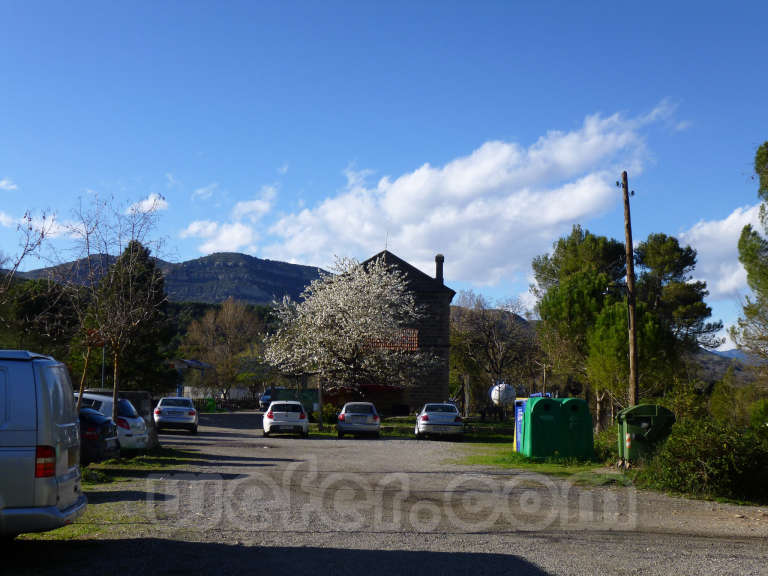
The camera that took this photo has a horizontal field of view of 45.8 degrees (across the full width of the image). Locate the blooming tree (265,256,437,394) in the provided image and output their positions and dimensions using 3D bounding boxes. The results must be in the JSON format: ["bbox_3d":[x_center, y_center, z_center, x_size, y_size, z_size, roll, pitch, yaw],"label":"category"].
[{"bbox_3d":[-1.952,2.768,53.000,9.900,9.100,9.200,1,-7,0],"label":"blooming tree"}]

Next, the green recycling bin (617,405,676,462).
[{"bbox_3d":[5.900,3.340,20.600,1.120,1.400,1.350,-1,-7,8],"label":"green recycling bin"}]

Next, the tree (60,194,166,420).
[{"bbox_3d":[-6.797,0.900,22.900,2.600,6.600,2.600,0,-7,0],"label":"tree"}]

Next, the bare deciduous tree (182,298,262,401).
[{"bbox_3d":[-15.489,6.240,86.700,7.800,10.900,7.300,0,-7,0],"label":"bare deciduous tree"}]

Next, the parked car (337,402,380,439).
[{"bbox_3d":[-1.050,5.524,38.210,1.720,1.460,4.400,1,-7,-1],"label":"parked car"}]

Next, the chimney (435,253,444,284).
[{"bbox_3d":[4.149,-1.346,68.000,0.640,2.300,0.640,1,-7,0],"label":"chimney"}]

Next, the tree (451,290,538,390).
[{"bbox_3d":[8.382,4.817,69.000,6.600,9.200,6.200,1,-7,0],"label":"tree"}]

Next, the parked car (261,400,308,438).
[{"bbox_3d":[-4.000,5.383,37.315,1.750,1.430,4.230,1,-7,-4],"label":"parked car"}]

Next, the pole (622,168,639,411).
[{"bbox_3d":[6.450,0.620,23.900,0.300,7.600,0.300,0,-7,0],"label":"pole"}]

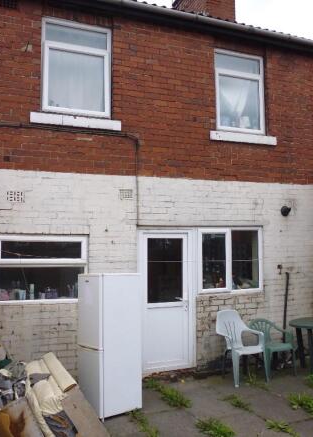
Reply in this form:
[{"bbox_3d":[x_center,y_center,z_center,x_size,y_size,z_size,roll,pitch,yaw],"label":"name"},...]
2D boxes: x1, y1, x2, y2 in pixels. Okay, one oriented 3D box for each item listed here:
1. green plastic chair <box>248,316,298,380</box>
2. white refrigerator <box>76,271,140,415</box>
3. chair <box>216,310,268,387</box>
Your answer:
[{"bbox_3d":[1.686,1.897,5.946,0.550,0.770,0.530,1,-4,-24],"label":"green plastic chair"},{"bbox_3d":[-0.549,1.435,4.763,0.562,1.560,0.545,2,-5,-35],"label":"white refrigerator"},{"bbox_3d":[1.181,1.816,5.741,0.560,0.910,0.580,1,-4,-21],"label":"chair"}]

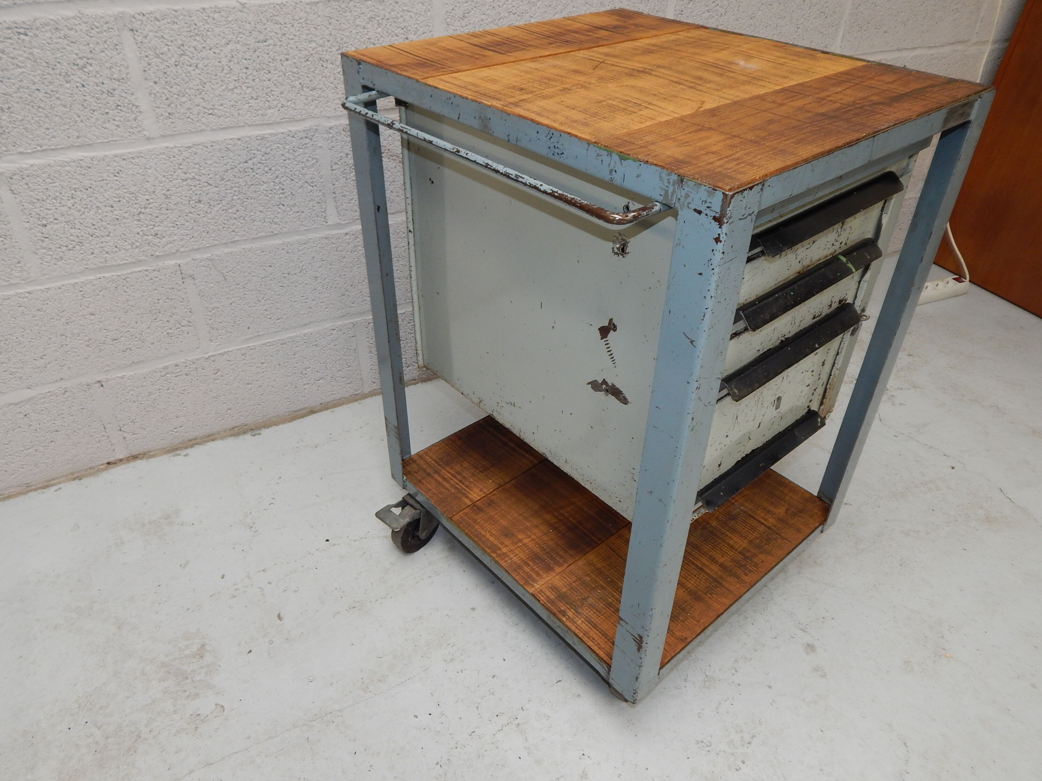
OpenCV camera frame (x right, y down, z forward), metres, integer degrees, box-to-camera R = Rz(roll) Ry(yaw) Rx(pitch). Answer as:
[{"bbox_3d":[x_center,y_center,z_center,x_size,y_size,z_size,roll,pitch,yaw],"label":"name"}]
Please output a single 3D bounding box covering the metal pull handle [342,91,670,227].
[{"bbox_3d":[-0.042,-0.239,0.742,0.055,0.012,0.443,-27,45,-32],"label":"metal pull handle"}]

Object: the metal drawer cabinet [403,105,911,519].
[{"bbox_3d":[0.159,-0.162,1.060,0.392,0.406,0.536,-27,45,-33],"label":"metal drawer cabinet"}]

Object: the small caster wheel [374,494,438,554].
[{"bbox_3d":[-0.186,0.227,1.306,0.059,0.101,0.112,28,44,31],"label":"small caster wheel"}]

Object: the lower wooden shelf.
[{"bbox_3d":[0.146,0.171,1.269,0.486,0.025,0.560,-27,45,-32],"label":"lower wooden shelf"}]

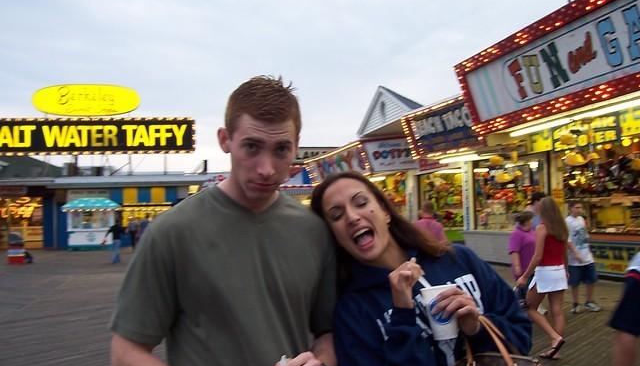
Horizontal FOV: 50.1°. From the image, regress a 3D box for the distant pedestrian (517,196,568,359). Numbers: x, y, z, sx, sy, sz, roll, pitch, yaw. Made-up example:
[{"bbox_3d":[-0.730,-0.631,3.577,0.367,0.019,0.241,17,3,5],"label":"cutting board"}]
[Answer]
[{"bbox_3d":[2.326,0.994,7.150,0.560,1.660,0.450,-3,-4,30],"label":"distant pedestrian"}]

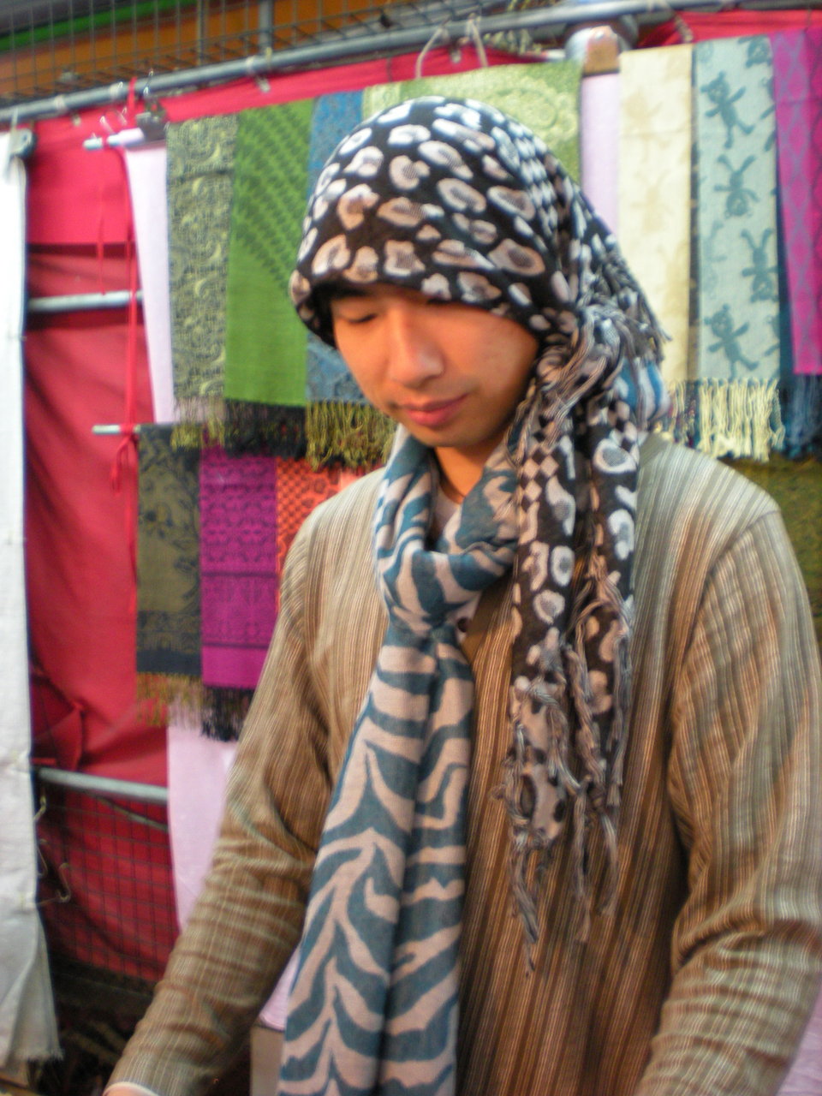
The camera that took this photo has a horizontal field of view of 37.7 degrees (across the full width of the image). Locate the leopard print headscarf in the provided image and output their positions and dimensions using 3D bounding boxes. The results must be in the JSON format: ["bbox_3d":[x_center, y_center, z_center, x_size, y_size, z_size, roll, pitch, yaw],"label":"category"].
[{"bbox_3d":[0.048,-0.030,0.970,0.270,0.680,0.250,0,0,25],"label":"leopard print headscarf"}]

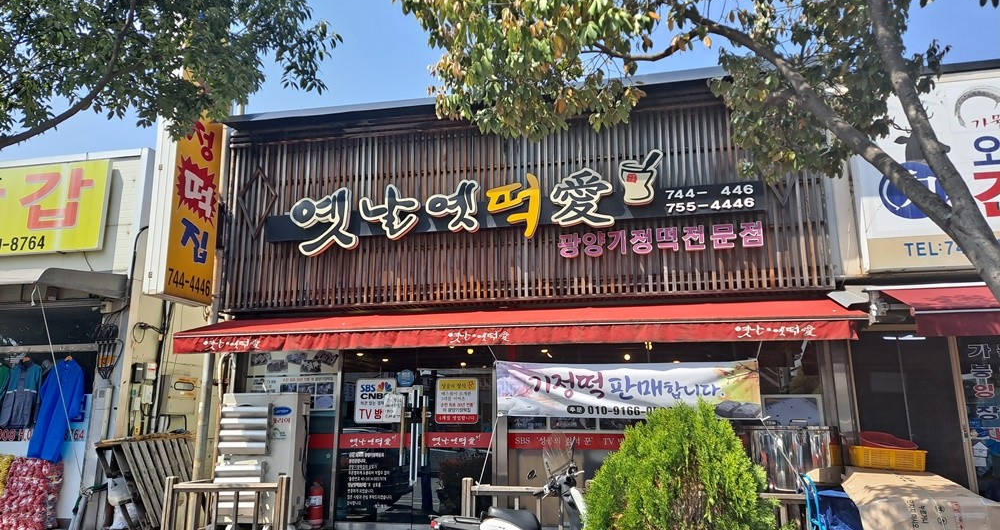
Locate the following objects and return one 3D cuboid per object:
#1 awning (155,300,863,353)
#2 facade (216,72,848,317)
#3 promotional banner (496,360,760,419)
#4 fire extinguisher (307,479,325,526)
[{"bbox_3d":[-0.076,0.601,6.672,6.321,0.491,1.099,-3,-12,13],"label":"awning"},{"bbox_3d":[-0.004,-0.674,7.403,6.374,2.177,0.275,-3,-12,13],"label":"facade"},{"bbox_3d":[1.120,1.125,6.302,2.368,0.515,0.040,-3,-12,13],"label":"promotional banner"},{"bbox_3d":[-1.967,2.568,7.453,0.160,0.490,0.160,-3,-12,13],"label":"fire extinguisher"}]

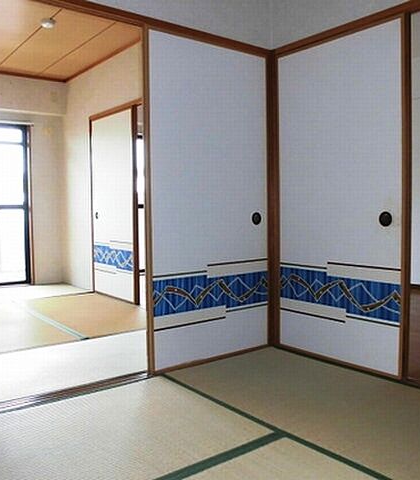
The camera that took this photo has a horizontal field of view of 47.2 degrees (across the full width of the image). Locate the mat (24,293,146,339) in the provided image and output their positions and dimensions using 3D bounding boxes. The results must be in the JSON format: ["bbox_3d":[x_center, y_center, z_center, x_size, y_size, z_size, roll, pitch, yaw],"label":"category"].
[{"bbox_3d":[-1.041,0.631,4.203,0.880,0.035,1.740,-3,4,-38],"label":"mat"}]

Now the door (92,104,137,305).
[{"bbox_3d":[-0.974,-0.317,4.799,0.035,1.790,0.920,-3,4,-38],"label":"door"}]

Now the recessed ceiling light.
[{"bbox_3d":[-1.355,-1.792,4.011,0.130,0.040,0.130,-3,4,-38],"label":"recessed ceiling light"}]

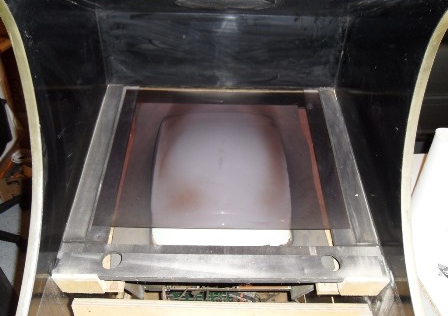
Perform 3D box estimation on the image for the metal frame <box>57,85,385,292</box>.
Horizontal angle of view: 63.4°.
[{"bbox_3d":[-0.004,0.022,0.822,0.605,0.045,0.510,1,52,-1],"label":"metal frame"}]

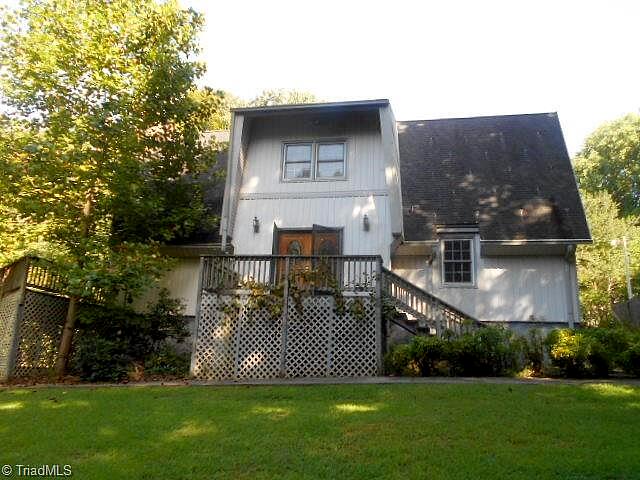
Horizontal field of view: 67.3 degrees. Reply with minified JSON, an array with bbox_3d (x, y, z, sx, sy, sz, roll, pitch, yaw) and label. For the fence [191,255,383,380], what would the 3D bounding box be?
[{"bbox_3d":[-0.854,1.875,12.027,4.780,3.040,0.180,0,-14,10],"label":"fence"}]

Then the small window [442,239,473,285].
[{"bbox_3d":[4.029,0.615,14.029,0.870,1.370,0.120,0,-14,10],"label":"small window"}]

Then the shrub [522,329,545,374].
[{"bbox_3d":[4.981,2.603,11.221,0.460,1.050,0.460,0,-14,10],"label":"shrub"}]

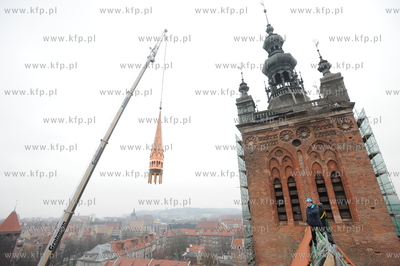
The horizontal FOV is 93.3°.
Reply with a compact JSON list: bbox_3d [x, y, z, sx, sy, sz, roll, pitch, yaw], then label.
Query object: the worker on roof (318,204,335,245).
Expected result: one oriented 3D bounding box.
[{"bbox_3d":[5.740,4.130,8.560,0.570,1.680,0.570,-20,-30,38],"label":"worker on roof"}]

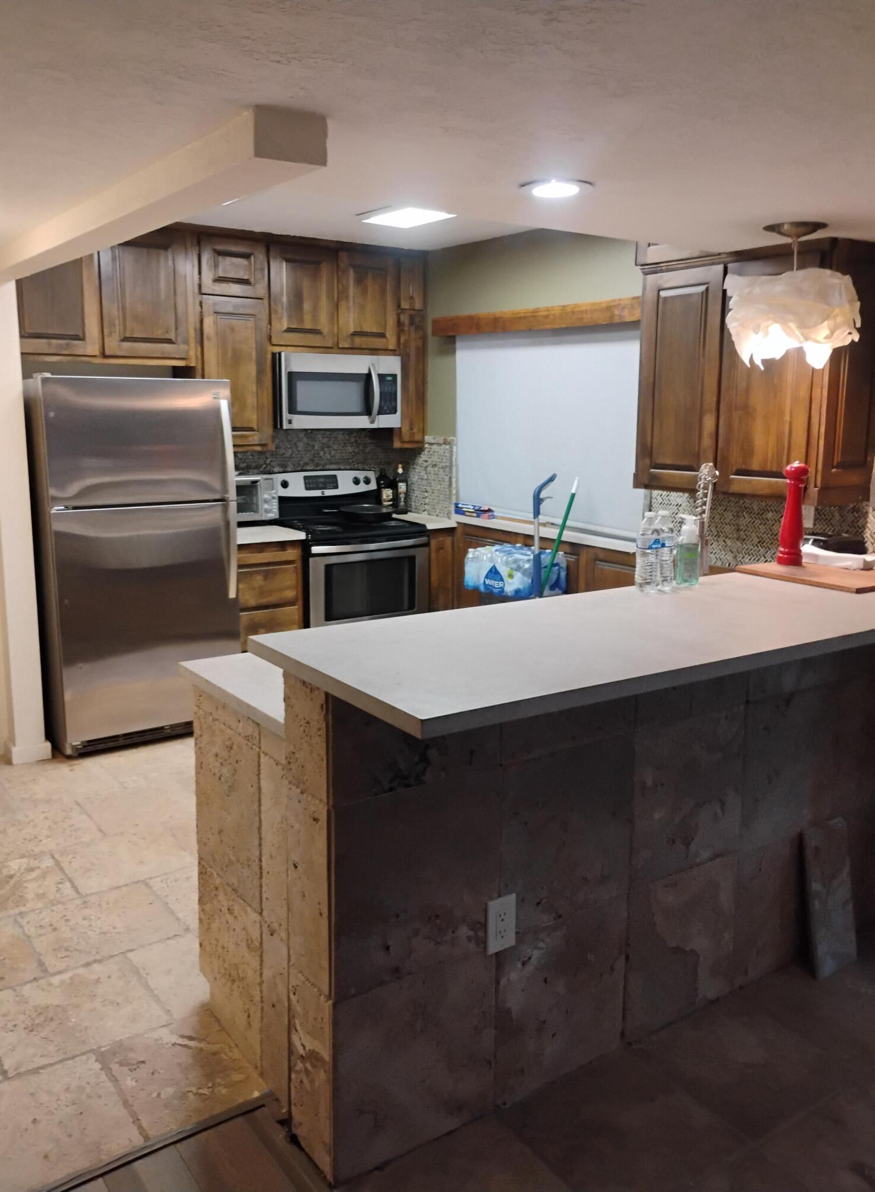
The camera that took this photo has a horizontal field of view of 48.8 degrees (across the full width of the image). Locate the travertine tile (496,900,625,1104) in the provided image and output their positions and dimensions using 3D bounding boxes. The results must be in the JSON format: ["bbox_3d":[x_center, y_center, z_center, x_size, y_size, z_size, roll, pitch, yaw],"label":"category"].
[{"bbox_3d":[0.301,0.952,2.308,0.413,0.419,0.015,-7,13,-34],"label":"travertine tile"}]

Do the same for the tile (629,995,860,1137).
[{"bbox_3d":[0.762,1.163,2.410,0.413,0.015,0.409,-7,13,-34],"label":"tile"}]

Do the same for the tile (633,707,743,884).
[{"bbox_3d":[0.619,0.496,2.414,0.403,0.397,0.018,-7,13,-34],"label":"tile"}]

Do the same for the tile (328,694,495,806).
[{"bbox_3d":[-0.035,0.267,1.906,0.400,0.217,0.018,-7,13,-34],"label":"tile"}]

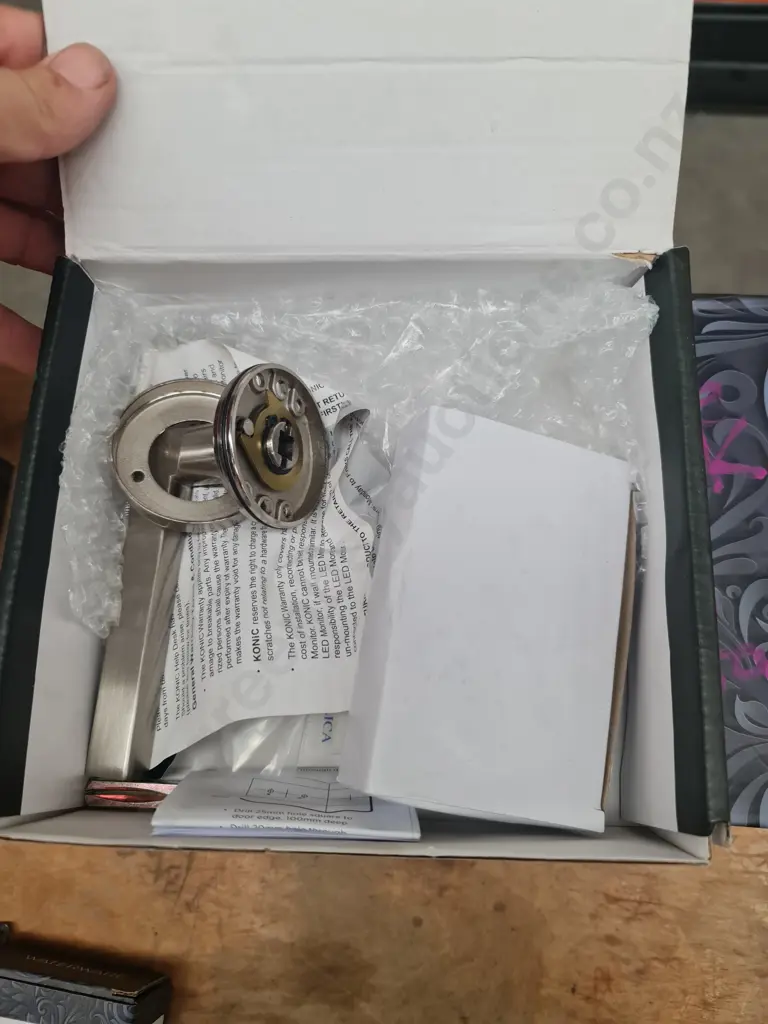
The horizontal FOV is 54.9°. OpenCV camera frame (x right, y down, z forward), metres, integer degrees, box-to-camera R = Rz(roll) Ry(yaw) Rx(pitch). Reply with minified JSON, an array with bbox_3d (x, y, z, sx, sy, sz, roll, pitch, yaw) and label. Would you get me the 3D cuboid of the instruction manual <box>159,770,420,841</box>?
[{"bbox_3d":[-0.028,0.087,0.225,0.073,0.048,0.007,2,95,-3],"label":"instruction manual"}]

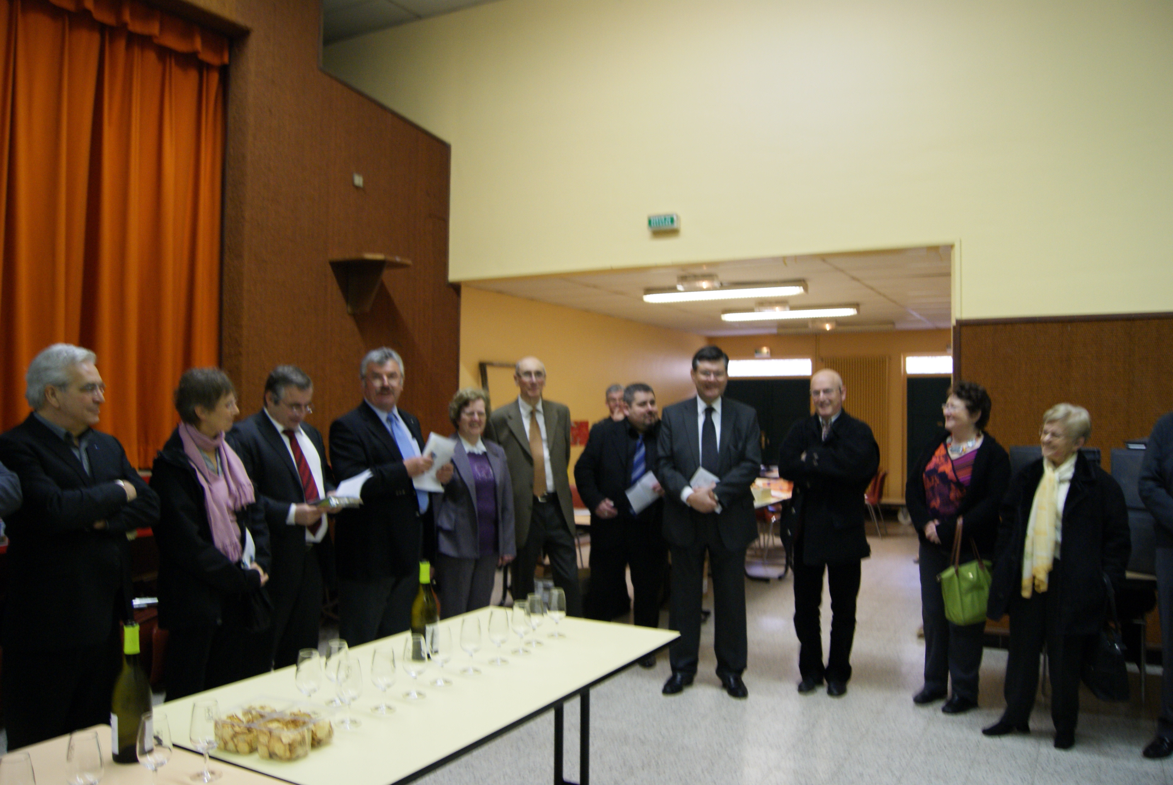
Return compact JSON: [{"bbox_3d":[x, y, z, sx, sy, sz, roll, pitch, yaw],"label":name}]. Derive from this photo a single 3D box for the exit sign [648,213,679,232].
[{"bbox_3d":[0.593,-1.298,6.760,0.232,0.106,0.055,0,-2,24],"label":"exit sign"}]

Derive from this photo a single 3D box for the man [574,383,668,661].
[{"bbox_3d":[0.246,0.783,5.320,0.570,1.680,0.400,2,-2,-19],"label":"man"}]

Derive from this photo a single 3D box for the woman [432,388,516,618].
[{"bbox_3d":[-0.572,0.784,4.490,0.450,1.606,0.300,2,-2,-27],"label":"woman"}]

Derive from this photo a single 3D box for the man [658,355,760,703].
[{"bbox_3d":[0.674,0.679,4.853,0.560,1.869,0.360,0,-2,8],"label":"man"}]

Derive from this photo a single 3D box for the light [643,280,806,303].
[{"bbox_3d":[1.252,-0.934,8.212,1.570,0.110,0.170,0,-2,30],"label":"light"}]

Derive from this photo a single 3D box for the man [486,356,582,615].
[{"bbox_3d":[-0.277,0.703,4.720,0.520,1.790,0.350,1,-2,-10],"label":"man"}]

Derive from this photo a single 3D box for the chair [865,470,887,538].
[{"bbox_3d":[3.637,1.439,11.465,0.520,0.810,0.500,0,-2,30],"label":"chair"}]

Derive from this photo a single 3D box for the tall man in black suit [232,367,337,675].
[{"bbox_3d":[-1.190,0.716,3.450,0.420,1.665,0.510,0,-2,38],"label":"tall man in black suit"}]

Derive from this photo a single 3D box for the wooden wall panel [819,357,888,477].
[{"bbox_3d":[3.704,0.459,12.384,0.970,1.980,0.090,0,-2,30],"label":"wooden wall panel"}]

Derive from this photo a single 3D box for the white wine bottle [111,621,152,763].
[{"bbox_3d":[-0.968,0.636,1.882,0.079,0.293,0.079,1,-2,0],"label":"white wine bottle"}]

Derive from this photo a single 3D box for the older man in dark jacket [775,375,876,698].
[{"bbox_3d":[1.343,0.746,4.880,0.550,1.770,0.400,0,-2,27],"label":"older man in dark jacket"}]

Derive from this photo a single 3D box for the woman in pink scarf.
[{"bbox_3d":[-1.409,0.721,3.290,0.380,1.623,0.460,-1,-3,32],"label":"woman in pink scarf"}]

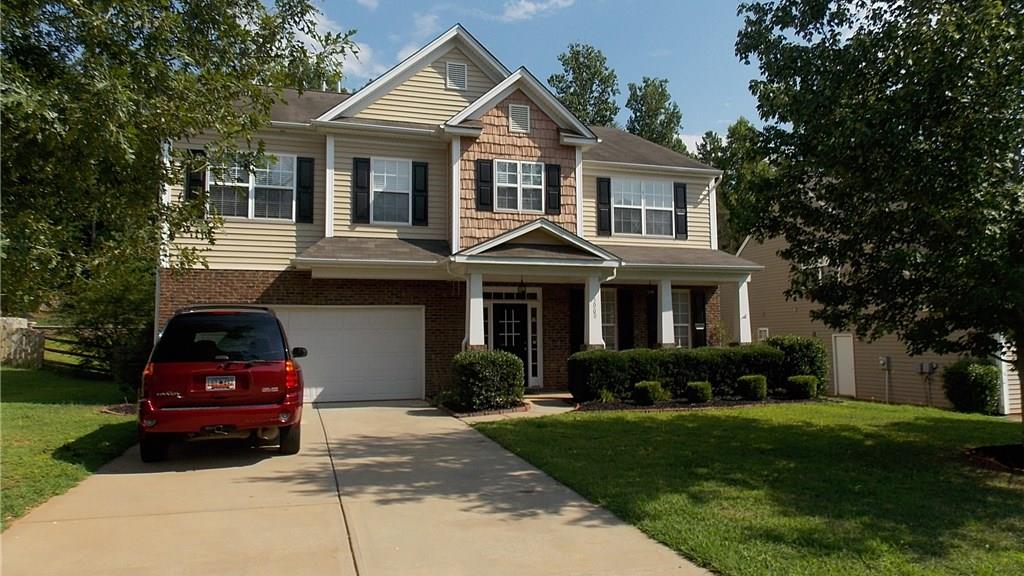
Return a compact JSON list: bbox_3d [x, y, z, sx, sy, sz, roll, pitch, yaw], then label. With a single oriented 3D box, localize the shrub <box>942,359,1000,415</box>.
[{"bbox_3d":[12.309,2.540,18.281,1.360,1.450,1.340,1,-4,-19],"label":"shrub"}]

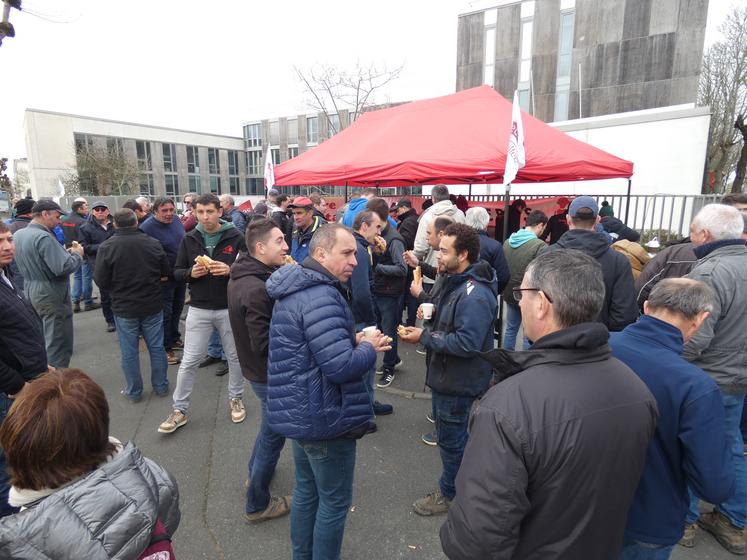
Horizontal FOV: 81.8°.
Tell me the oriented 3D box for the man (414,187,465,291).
[{"bbox_3d":[0.681,-0.003,4.385,0.580,1.880,0.380,-2,11,-7],"label":"man"}]

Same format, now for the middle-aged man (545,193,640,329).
[{"bbox_3d":[1.571,0.328,3.110,0.560,1.810,0.400,5,12,24],"label":"middle-aged man"}]

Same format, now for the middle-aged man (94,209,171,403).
[{"bbox_3d":[-2.158,0.212,3.912,0.590,1.730,0.420,-3,11,-15],"label":"middle-aged man"}]

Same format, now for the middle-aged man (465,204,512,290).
[{"bbox_3d":[1.060,0.165,4.158,0.540,1.730,0.380,4,12,18],"label":"middle-aged man"}]

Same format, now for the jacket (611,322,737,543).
[{"bbox_3d":[1.003,0.496,1.467,0.420,0.770,0.530,-10,15,-40],"label":"jacket"}]

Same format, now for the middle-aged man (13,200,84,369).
[{"bbox_3d":[-3.074,0.131,4.081,0.500,1.780,0.500,-10,15,-40],"label":"middle-aged man"}]

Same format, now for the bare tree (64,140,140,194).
[{"bbox_3d":[-13.916,-4.764,21.995,3.700,4.600,3.400,6,13,29],"label":"bare tree"}]

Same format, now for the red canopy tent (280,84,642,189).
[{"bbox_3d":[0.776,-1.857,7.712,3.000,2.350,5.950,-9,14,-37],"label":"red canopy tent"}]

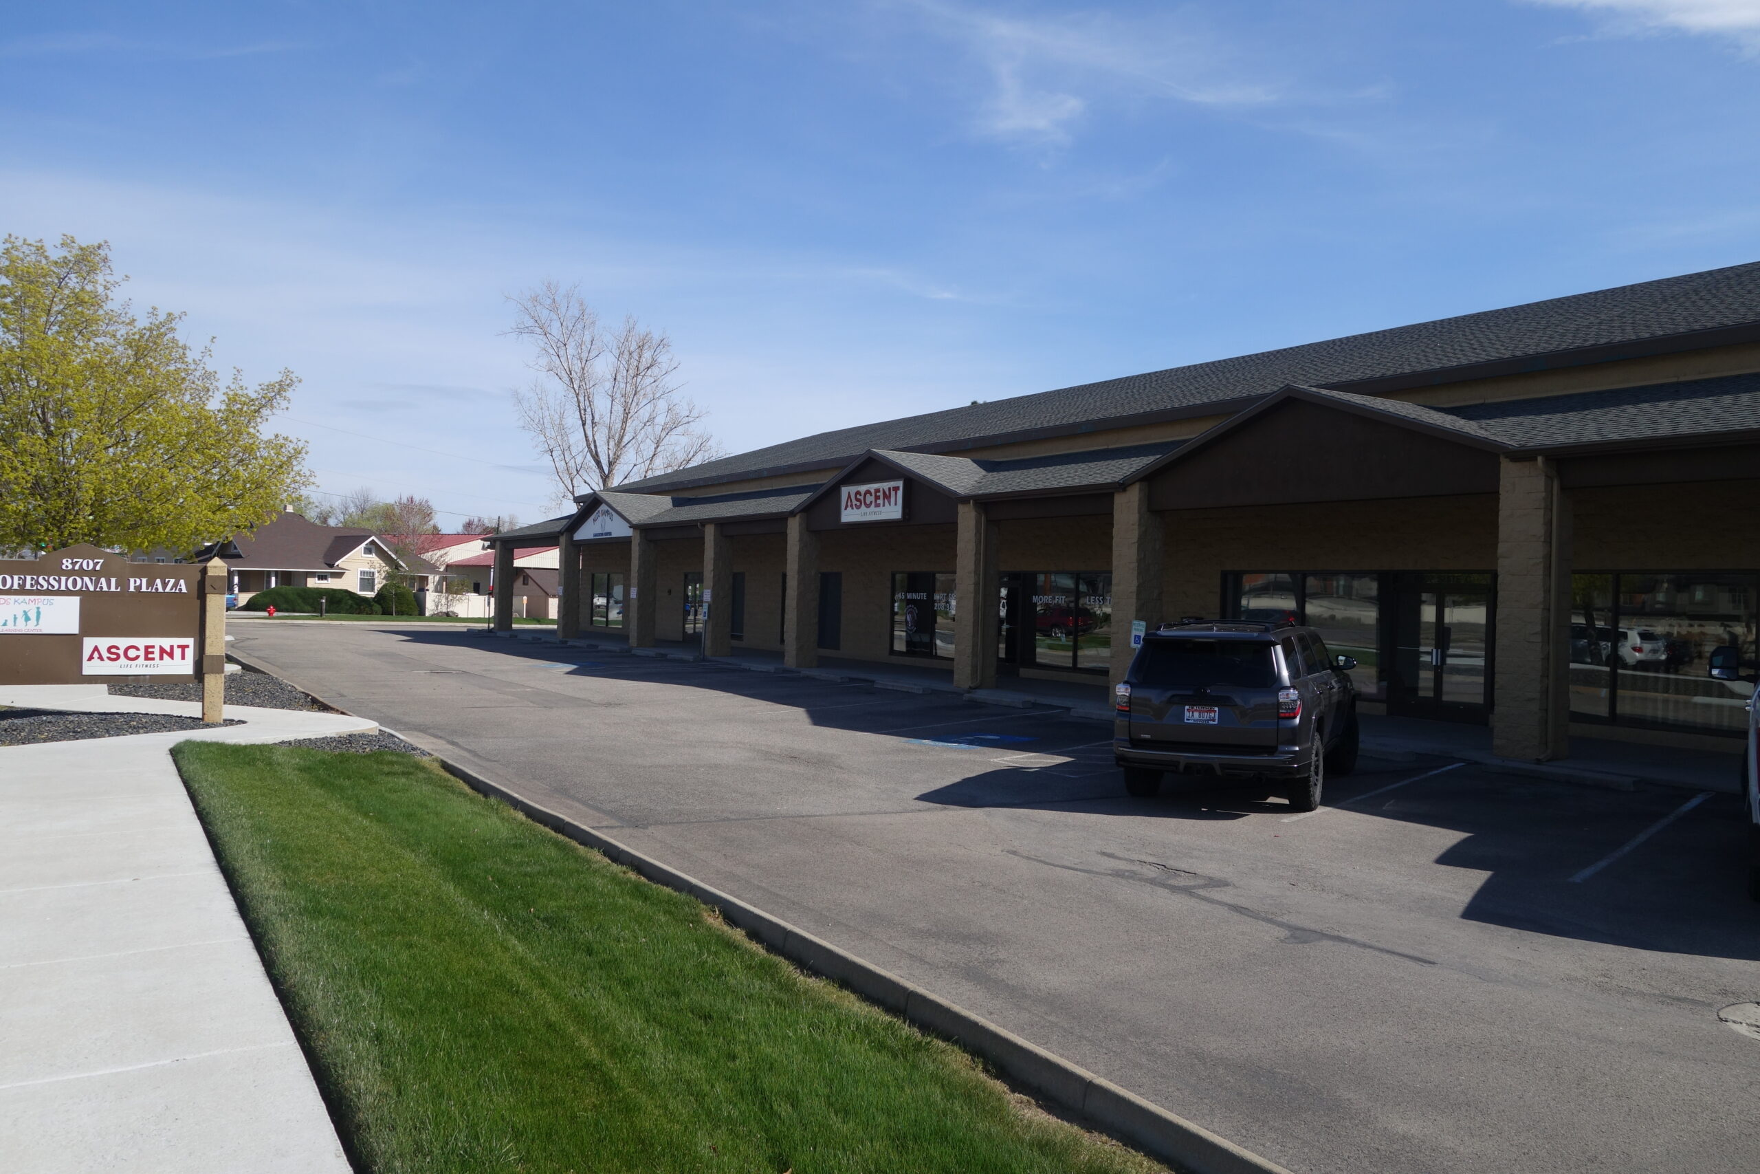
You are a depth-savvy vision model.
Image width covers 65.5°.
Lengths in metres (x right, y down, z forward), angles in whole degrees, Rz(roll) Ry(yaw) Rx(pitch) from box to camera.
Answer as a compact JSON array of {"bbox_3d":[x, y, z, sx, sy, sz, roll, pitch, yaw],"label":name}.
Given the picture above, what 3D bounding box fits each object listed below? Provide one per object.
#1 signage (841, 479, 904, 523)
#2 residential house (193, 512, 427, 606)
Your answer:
[{"bbox_3d":[-0.134,-1.885,30.691,0.180,0.900,2.750,1,0,-31],"label":"signage"},{"bbox_3d":[-38.888,-1.858,95.000,14.500,7.100,11.500,1,0,-38],"label":"residential house"}]

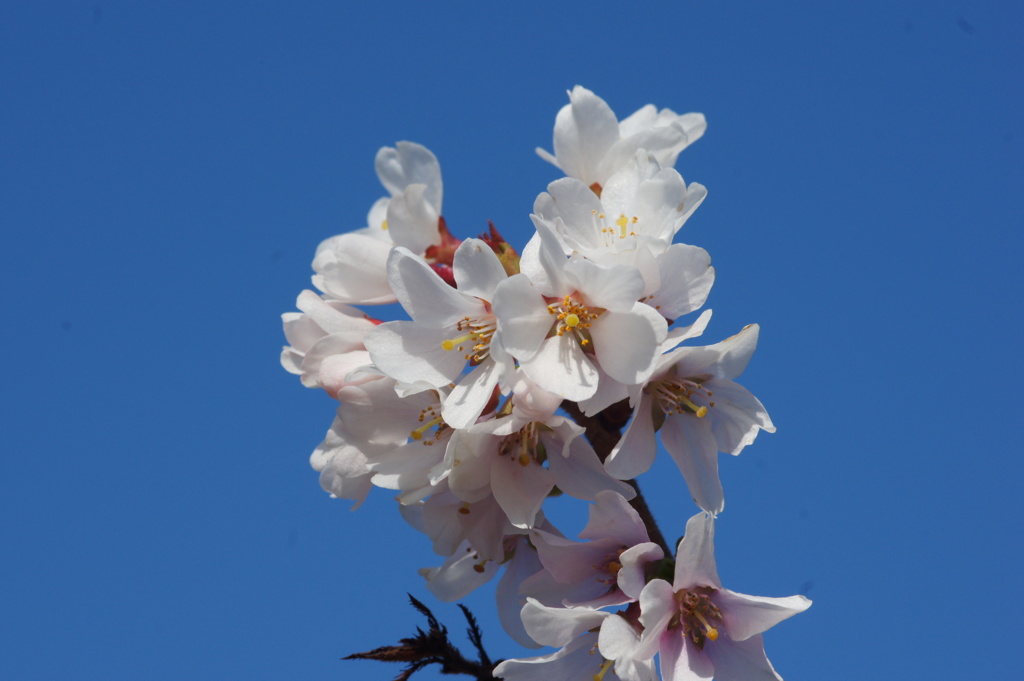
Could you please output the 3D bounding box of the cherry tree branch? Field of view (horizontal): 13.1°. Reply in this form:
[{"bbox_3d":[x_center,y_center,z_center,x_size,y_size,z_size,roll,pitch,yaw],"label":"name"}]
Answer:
[{"bbox_3d":[0.022,0.029,0.938,0.007,0.037,0.007,-34,-8,0],"label":"cherry tree branch"}]

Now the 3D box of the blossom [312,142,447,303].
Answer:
[{"bbox_3d":[-0.027,-0.024,0.932,0.024,0.033,0.031,31,-12,9],"label":"blossom"}]

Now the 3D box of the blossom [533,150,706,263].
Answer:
[{"bbox_3d":[0.022,-0.026,0.922,0.035,0.032,0.021,0,-38,-2],"label":"blossom"}]

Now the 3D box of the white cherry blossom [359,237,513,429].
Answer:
[{"bbox_3d":[-0.015,-0.001,0.915,0.033,0.038,0.021,-12,-3,37],"label":"white cherry blossom"}]

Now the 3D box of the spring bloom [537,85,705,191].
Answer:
[{"bbox_3d":[0.023,-0.042,0.938,0.031,0.025,0.033,34,-22,-7],"label":"spring bloom"}]

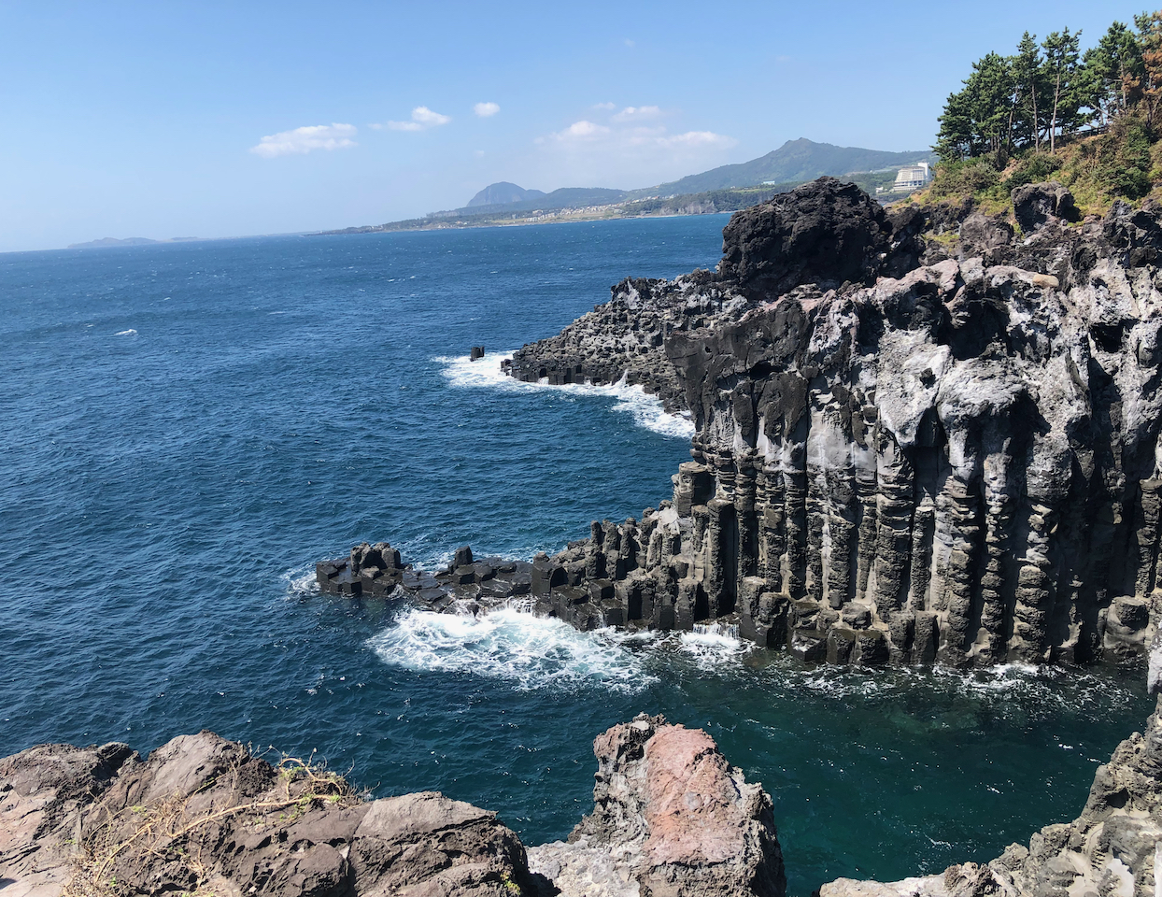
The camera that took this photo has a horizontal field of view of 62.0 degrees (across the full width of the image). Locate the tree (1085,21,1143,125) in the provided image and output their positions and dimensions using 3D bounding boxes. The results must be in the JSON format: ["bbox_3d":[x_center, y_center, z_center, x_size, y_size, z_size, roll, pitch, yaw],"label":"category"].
[{"bbox_3d":[44.840,-31.245,81.346,4.627,8.016,4.627,4,15,28],"label":"tree"}]

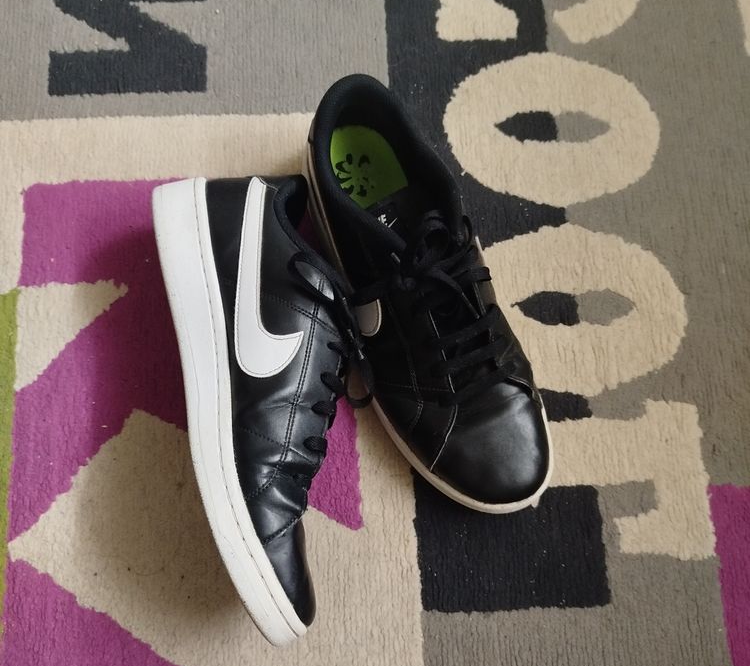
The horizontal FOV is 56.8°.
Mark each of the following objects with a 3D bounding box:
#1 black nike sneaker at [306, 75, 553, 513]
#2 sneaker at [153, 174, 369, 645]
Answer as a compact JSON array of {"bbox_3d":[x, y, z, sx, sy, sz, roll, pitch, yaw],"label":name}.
[{"bbox_3d":[0.037,-0.022,0.441,0.106,0.110,0.295,-21,81,-7],"label":"black nike sneaker"},{"bbox_3d":[-0.058,0.030,0.426,0.108,0.108,0.294,-14,77,-8],"label":"sneaker"}]

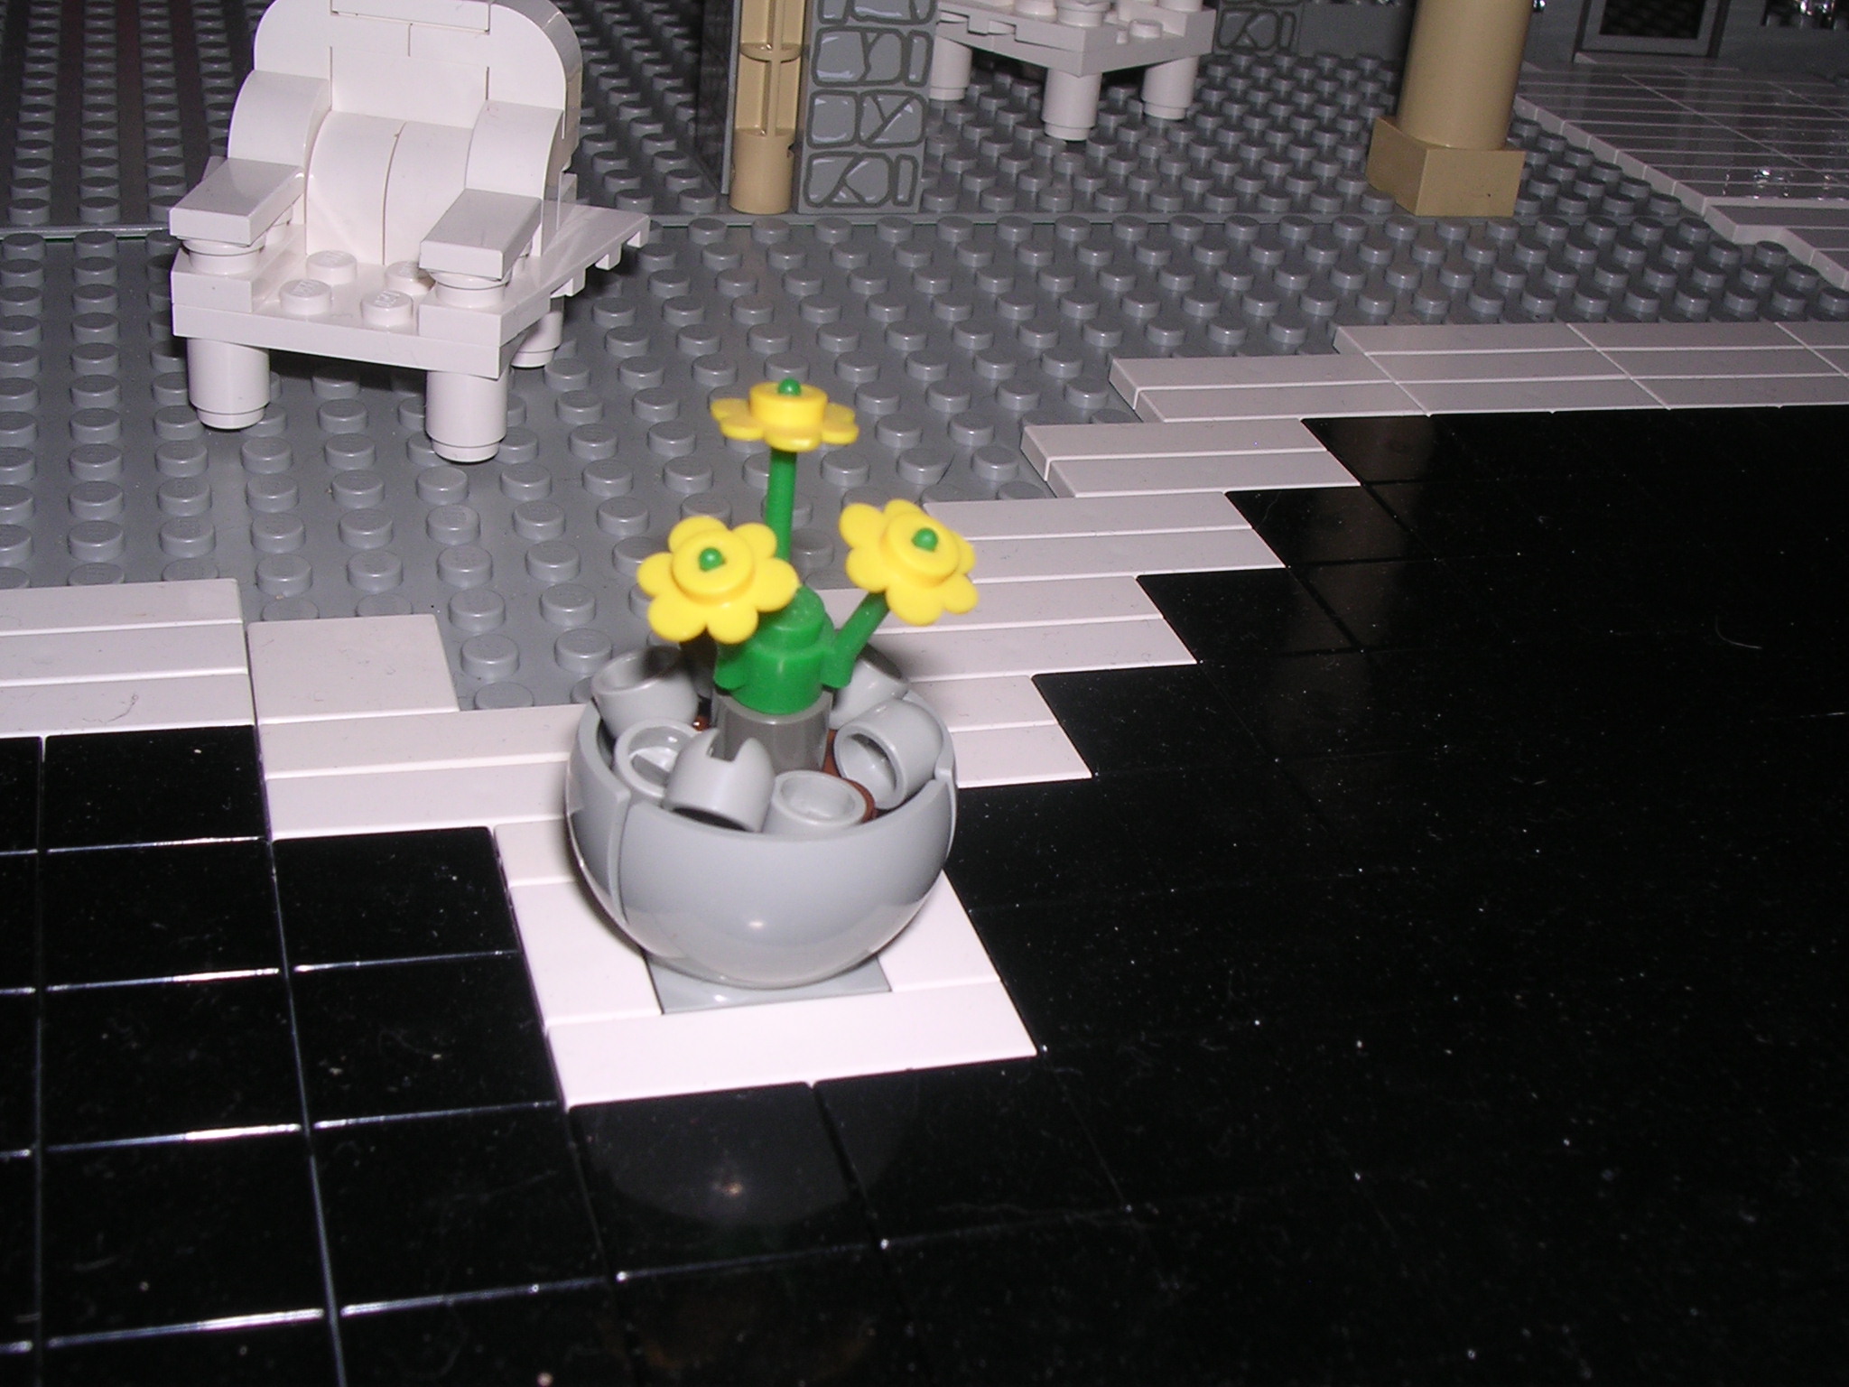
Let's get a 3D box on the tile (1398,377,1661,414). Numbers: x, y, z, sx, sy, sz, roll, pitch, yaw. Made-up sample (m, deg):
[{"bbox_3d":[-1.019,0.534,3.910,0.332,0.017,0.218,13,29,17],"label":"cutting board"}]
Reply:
[{"bbox_3d":[0.070,-0.033,0.267,0.032,0.003,0.008,-4,32,-17],"label":"tile"}]

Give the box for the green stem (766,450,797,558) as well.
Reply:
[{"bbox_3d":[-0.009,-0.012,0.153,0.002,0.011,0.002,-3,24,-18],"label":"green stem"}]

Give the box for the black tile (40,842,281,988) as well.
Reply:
[{"bbox_3d":[-0.053,0.016,0.159,0.016,0.003,0.016,-4,32,-17],"label":"black tile"}]

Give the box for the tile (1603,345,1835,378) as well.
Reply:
[{"bbox_3d":[0.098,-0.039,0.282,0.032,0.003,0.008,-4,32,-17],"label":"tile"}]

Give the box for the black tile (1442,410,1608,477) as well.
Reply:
[{"bbox_3d":[0.066,-0.026,0.253,0.016,0.003,0.016,-4,32,-17],"label":"black tile"}]

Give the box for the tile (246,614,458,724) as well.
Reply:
[{"bbox_3d":[-0.047,-0.001,0.188,0.016,0.003,0.016,-4,32,-17],"label":"tile"}]

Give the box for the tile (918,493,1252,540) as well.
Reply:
[{"bbox_3d":[0.016,-0.016,0.227,0.032,0.003,0.008,-4,32,-17],"label":"tile"}]

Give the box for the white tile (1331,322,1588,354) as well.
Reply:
[{"bbox_3d":[0.066,-0.042,0.279,0.032,0.003,0.008,-4,32,-17],"label":"white tile"}]

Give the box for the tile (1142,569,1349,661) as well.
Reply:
[{"bbox_3d":[0.030,-0.006,0.213,0.016,0.003,0.016,-4,32,-17],"label":"tile"}]

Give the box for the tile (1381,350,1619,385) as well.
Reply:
[{"bbox_3d":[0.068,-0.037,0.273,0.032,0.003,0.008,-4,32,-17],"label":"tile"}]

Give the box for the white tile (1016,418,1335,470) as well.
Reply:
[{"bbox_3d":[0.027,-0.026,0.245,0.032,0.003,0.008,-4,32,-17],"label":"white tile"}]

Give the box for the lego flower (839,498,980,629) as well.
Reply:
[{"bbox_3d":[-0.001,-0.009,0.143,0.010,0.003,0.009,36,40,1],"label":"lego flower"}]

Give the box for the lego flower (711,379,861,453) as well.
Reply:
[{"bbox_3d":[-0.009,-0.018,0.150,0.010,0.003,0.010,-4,24,-17],"label":"lego flower"}]

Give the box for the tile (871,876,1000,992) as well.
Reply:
[{"bbox_3d":[-0.001,0.018,0.168,0.008,0.003,0.016,-4,32,-17],"label":"tile"}]

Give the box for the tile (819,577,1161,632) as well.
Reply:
[{"bbox_3d":[0.006,-0.006,0.210,0.032,0.003,0.008,-4,32,-17],"label":"tile"}]

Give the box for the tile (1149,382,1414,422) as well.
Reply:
[{"bbox_3d":[0.040,-0.031,0.256,0.032,0.003,0.008,-4,32,-17],"label":"tile"}]

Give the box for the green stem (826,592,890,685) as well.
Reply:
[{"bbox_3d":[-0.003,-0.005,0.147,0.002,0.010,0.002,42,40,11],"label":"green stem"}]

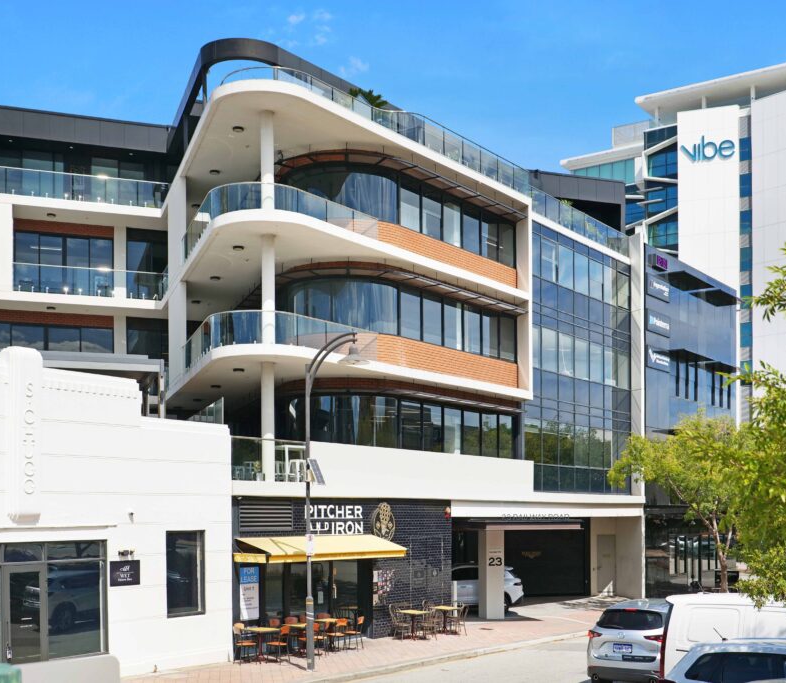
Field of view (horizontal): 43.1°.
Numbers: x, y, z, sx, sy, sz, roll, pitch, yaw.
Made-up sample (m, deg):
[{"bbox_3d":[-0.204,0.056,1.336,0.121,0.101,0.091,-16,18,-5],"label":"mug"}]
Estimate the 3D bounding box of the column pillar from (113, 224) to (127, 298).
[{"bbox_3d":[-10.764,-3.020,39.300,0.540,3.120,0.450,1,-3,-18],"label":"column pillar"}]

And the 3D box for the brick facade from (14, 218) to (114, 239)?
[{"bbox_3d":[-12.794,-4.418,38.803,3.664,0.440,0.200,1,-3,-18],"label":"brick facade"}]

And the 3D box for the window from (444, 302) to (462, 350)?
[{"bbox_3d":[1.864,-0.470,31.190,0.100,1.380,0.980,-6,-10,38],"label":"window"}]

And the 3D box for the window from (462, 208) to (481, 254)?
[{"bbox_3d":[2.561,-3.575,32.066,0.100,1.260,1.036,-6,-10,38],"label":"window"}]

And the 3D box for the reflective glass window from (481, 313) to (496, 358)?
[{"bbox_3d":[3.298,-0.172,34.347,0.100,1.430,0.996,-5,-7,38],"label":"reflective glass window"}]

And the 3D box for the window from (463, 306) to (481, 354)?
[{"bbox_3d":[2.561,-0.354,32.066,0.100,1.400,1.036,-6,-10,38],"label":"window"}]

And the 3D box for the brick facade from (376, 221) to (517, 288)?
[{"bbox_3d":[1.918,-2.717,32.486,0.200,0.780,8.002,-5,-7,38],"label":"brick facade"}]

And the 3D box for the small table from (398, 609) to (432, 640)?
[{"bbox_3d":[0.603,8.352,29.300,0.720,0.750,0.720,-3,-6,39],"label":"small table"}]

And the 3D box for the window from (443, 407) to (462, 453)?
[{"bbox_3d":[1.864,2.819,31.190,0.100,1.420,0.980,-6,-10,38],"label":"window"}]

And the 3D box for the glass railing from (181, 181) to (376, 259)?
[{"bbox_3d":[-3.675,-3.302,28.033,6.266,1.350,4.529,-1,-3,8],"label":"glass railing"}]

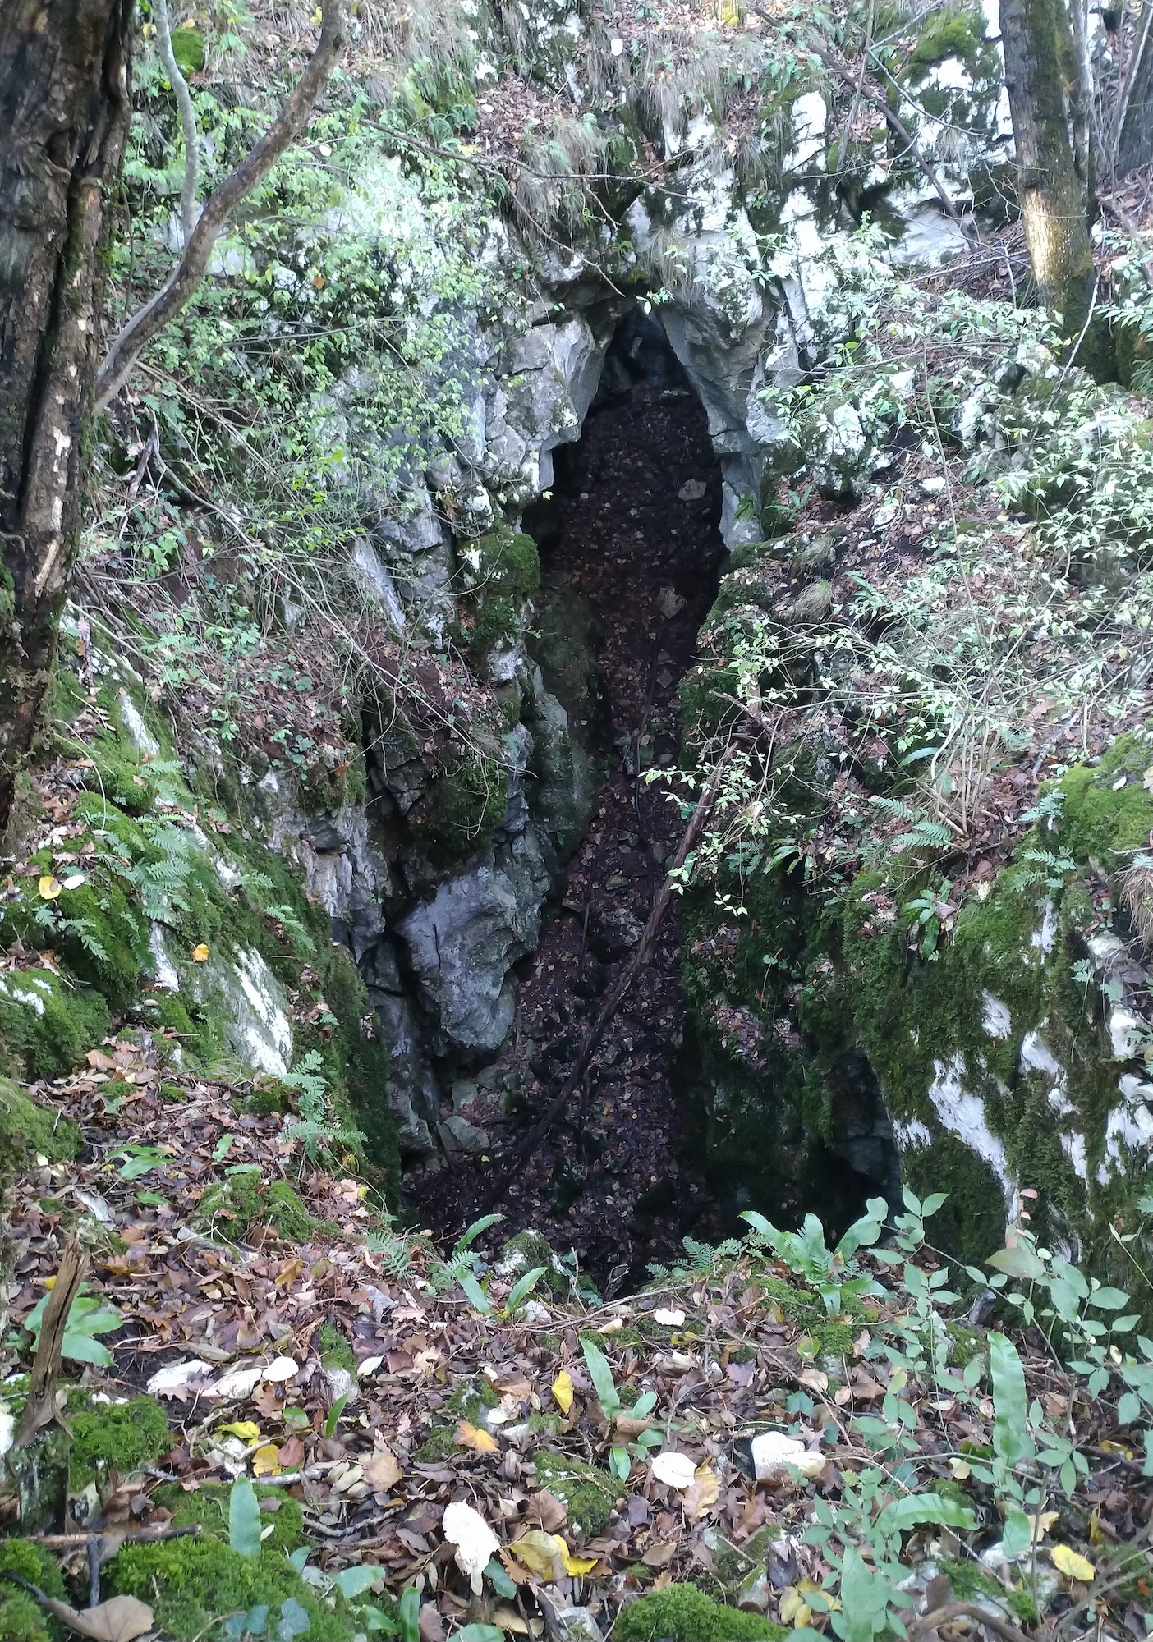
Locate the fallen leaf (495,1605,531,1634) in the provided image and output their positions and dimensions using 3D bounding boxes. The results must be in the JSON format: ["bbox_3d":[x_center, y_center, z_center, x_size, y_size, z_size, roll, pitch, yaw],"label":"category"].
[{"bbox_3d":[-0.094,1.182,1.611,0.066,0.015,0.028,9,26,17],"label":"fallen leaf"}]

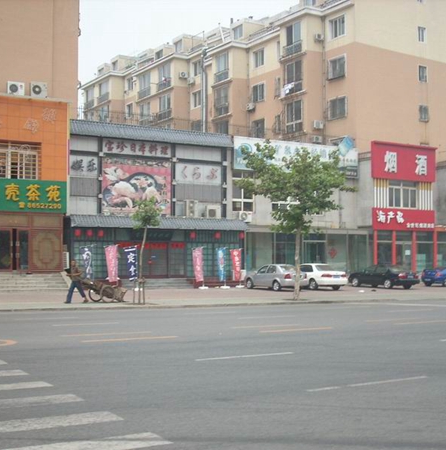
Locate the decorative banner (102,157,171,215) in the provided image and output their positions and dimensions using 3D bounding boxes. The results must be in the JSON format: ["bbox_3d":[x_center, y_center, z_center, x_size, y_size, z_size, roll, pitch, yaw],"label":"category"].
[{"bbox_3d":[-4.898,-2.149,45.486,4.309,3.227,0.120,2,-3,-30],"label":"decorative banner"}]

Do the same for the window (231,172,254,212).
[{"bbox_3d":[1.200,-2.098,49.165,1.590,2.582,0.150,2,-3,-30],"label":"window"}]

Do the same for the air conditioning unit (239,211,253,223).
[{"bbox_3d":[1.401,-0.461,48.832,0.813,0.593,0.300,2,-3,-30],"label":"air conditioning unit"}]

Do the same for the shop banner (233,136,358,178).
[{"bbox_3d":[4.842,-4.243,51.180,9.736,2.056,0.200,2,-3,-30],"label":"shop banner"}]

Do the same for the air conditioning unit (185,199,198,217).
[{"bbox_3d":[-1.966,-0.983,50.568,0.800,1.070,0.340,2,-3,-29],"label":"air conditioning unit"}]

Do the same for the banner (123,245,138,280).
[{"bbox_3d":[-5.256,2.187,45.300,0.720,1.930,0.060,-1,-3,12],"label":"banner"}]

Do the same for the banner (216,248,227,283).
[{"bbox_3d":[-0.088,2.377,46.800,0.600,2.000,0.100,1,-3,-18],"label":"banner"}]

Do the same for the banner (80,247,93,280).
[{"bbox_3d":[-6.857,1.947,40.072,0.660,1.781,0.100,1,-3,-24],"label":"banner"}]

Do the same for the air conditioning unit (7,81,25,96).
[{"bbox_3d":[-10.956,-7.226,42.300,0.860,0.770,0.330,2,-3,-30],"label":"air conditioning unit"}]

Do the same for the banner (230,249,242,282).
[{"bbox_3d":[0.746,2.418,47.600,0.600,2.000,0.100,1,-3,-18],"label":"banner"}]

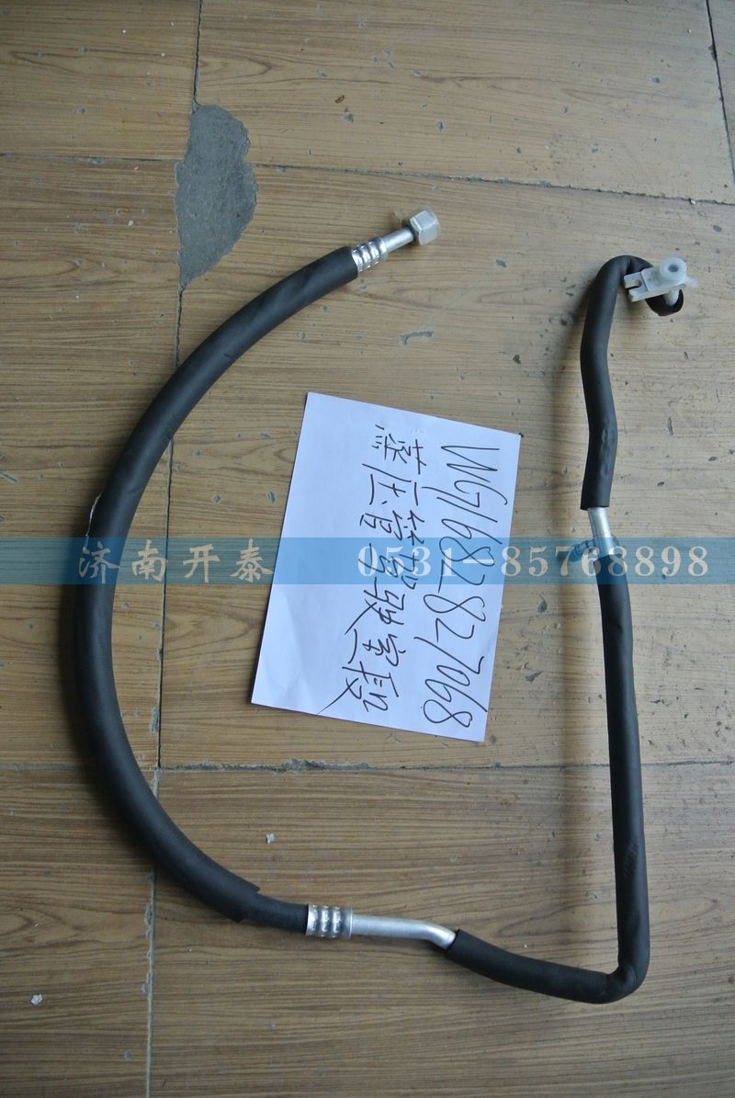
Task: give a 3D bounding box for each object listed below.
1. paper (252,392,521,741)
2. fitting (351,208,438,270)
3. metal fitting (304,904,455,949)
[{"bbox_3d":[0.024,0.012,0.818,0.210,0.004,0.297,10,77,-5],"label":"paper"},{"bbox_3d":[0.027,-0.301,0.871,0.099,0.033,0.033,-31,83,-12],"label":"fitting"},{"bbox_3d":[0.012,0.310,0.726,0.122,0.034,0.026,7,77,-5],"label":"metal fitting"}]

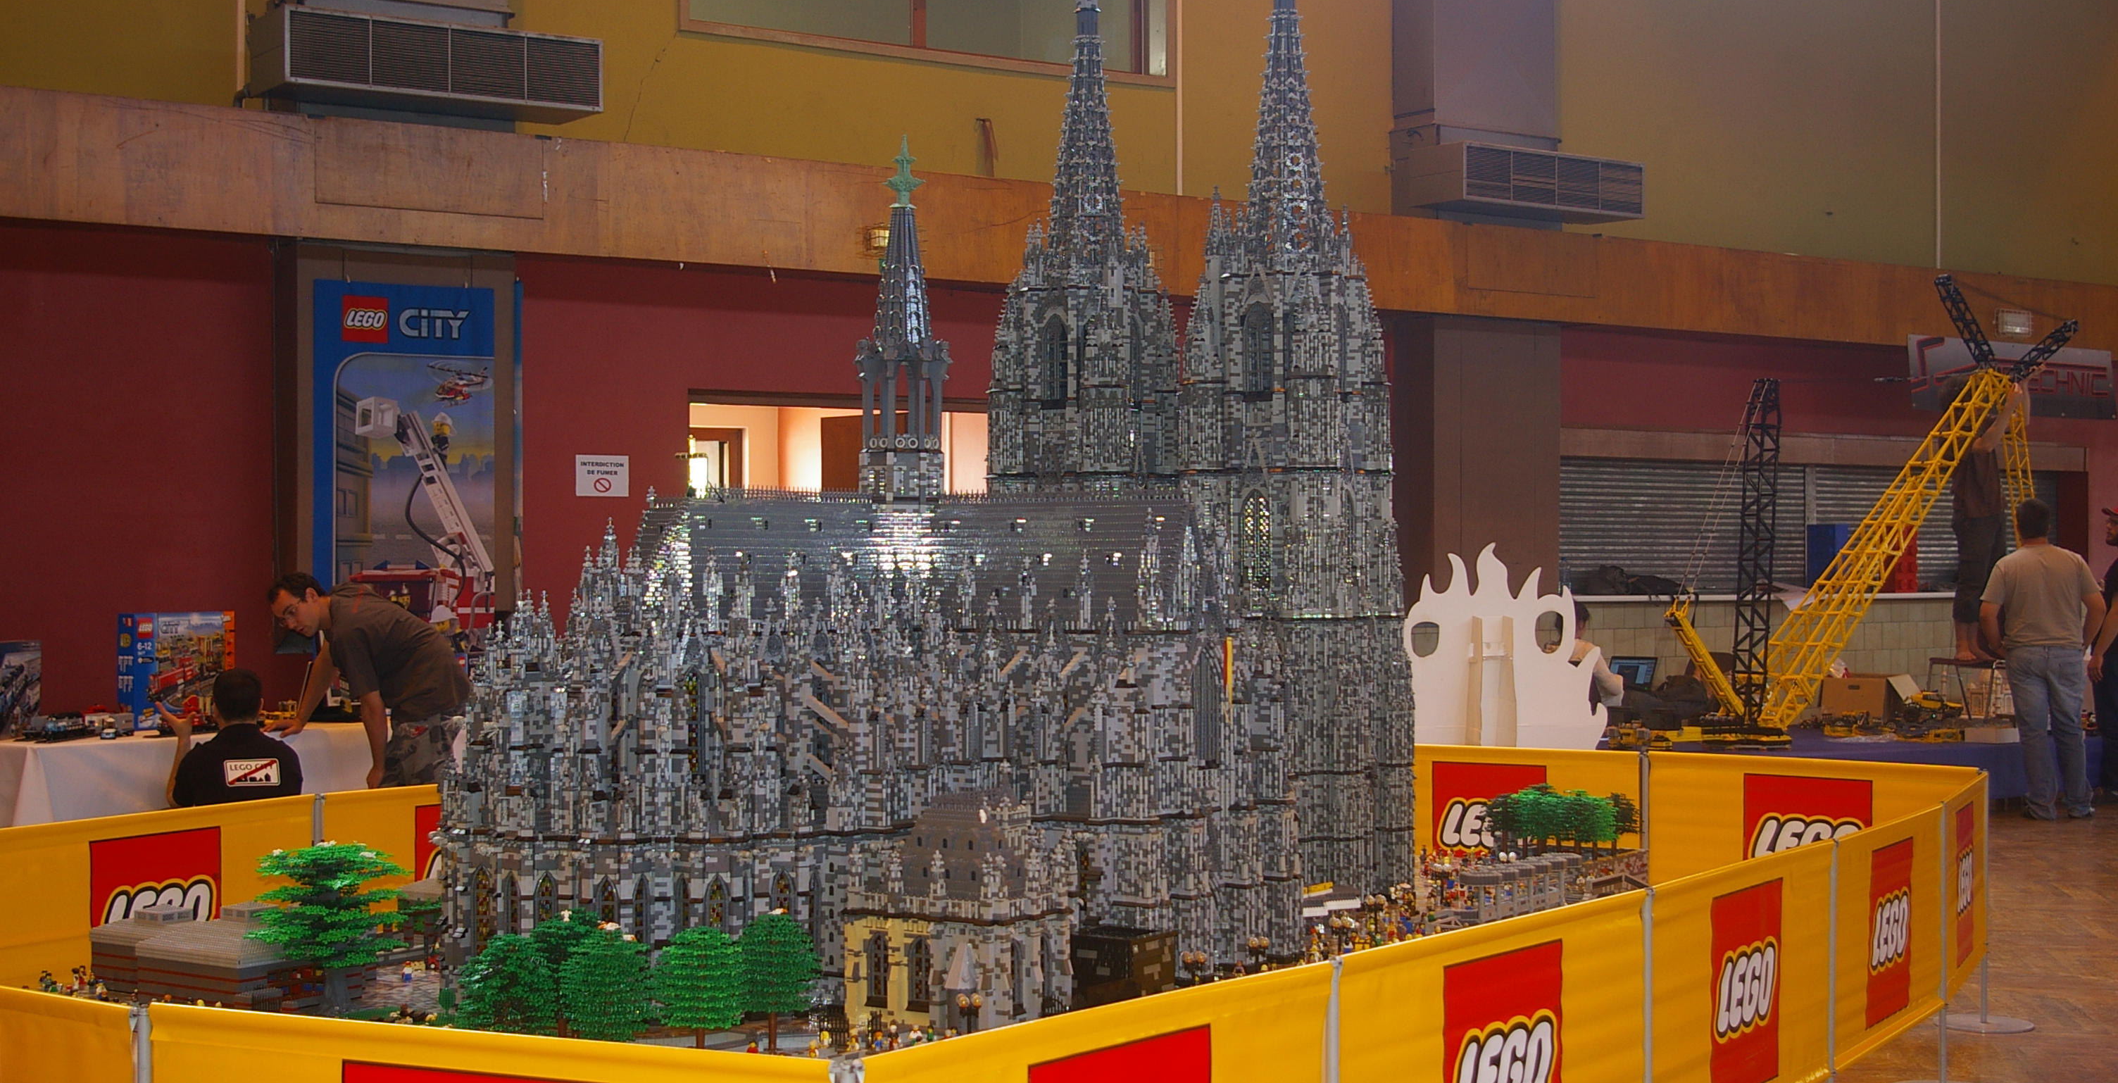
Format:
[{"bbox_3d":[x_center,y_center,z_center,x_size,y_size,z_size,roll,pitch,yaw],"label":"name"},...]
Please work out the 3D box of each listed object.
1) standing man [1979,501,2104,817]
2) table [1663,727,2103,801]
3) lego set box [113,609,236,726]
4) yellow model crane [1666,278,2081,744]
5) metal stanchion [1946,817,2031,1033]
[{"bbox_3d":[5.476,0.644,15.050,0.640,1.770,0.380,0,0,13],"label":"standing man"},{"bbox_3d":[4.281,1.358,15.840,3.800,0.390,1.900,0,-1,-34],"label":"table"},{"bbox_3d":[-3.737,0.545,11.487,0.090,0.478,0.570,0,0,28],"label":"lego set box"},{"bbox_3d":[4.850,-0.207,15.920,3.500,2.740,0.650,0,-1,-34],"label":"yellow model crane"},{"bbox_3d":[2.871,1.109,8.380,0.310,0.780,0.310,0,0,0],"label":"metal stanchion"}]

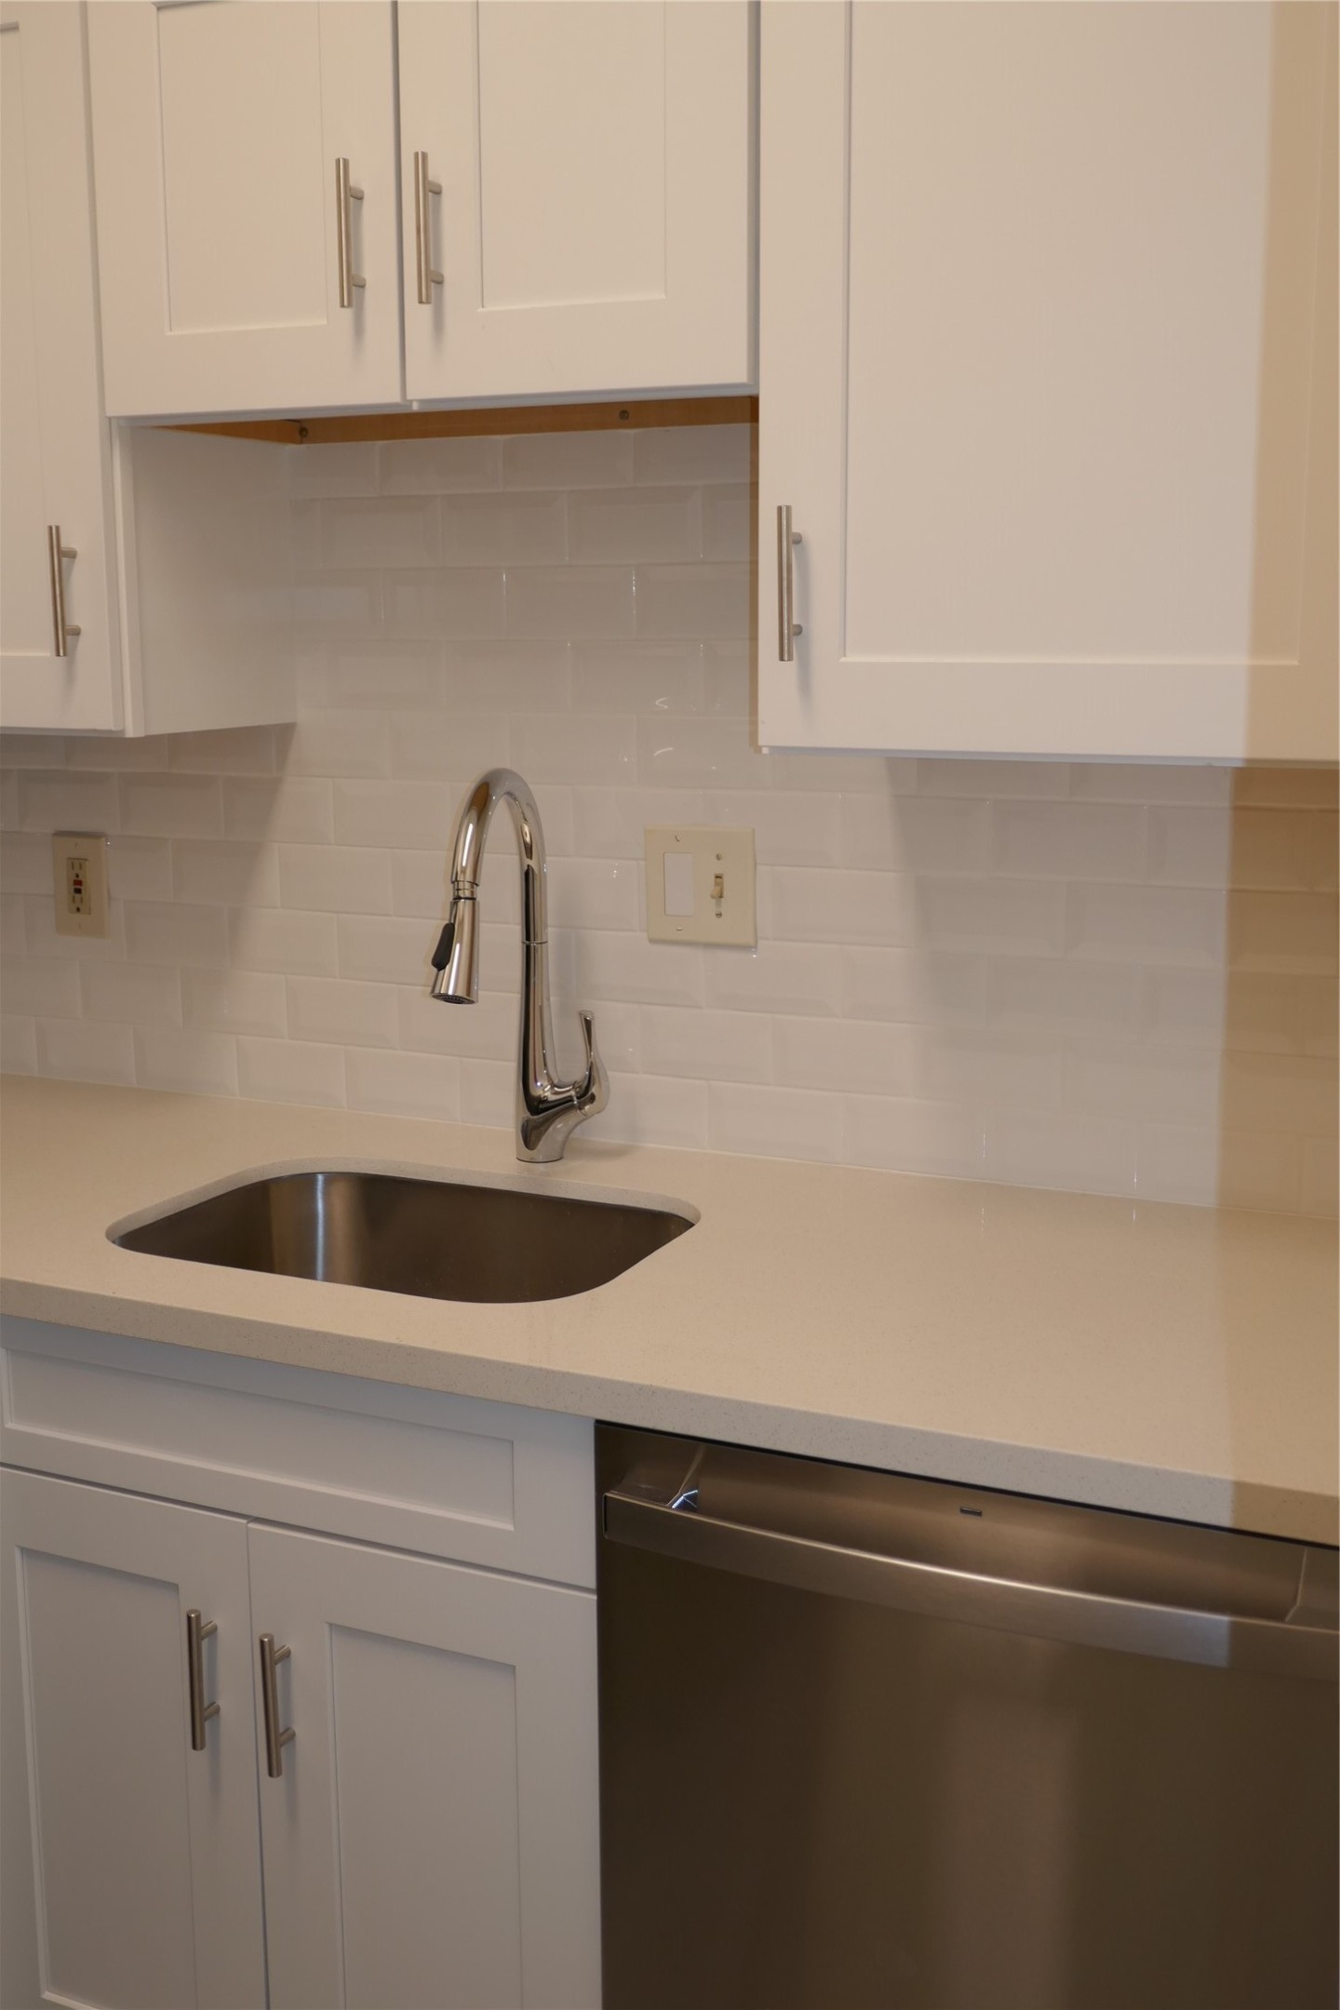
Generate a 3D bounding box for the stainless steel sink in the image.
[{"bbox_3d":[-0.261,0.330,2.010,0.560,0.210,0.400,4,12,24],"label":"stainless steel sink"}]

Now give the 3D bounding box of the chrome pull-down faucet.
[{"bbox_3d":[-0.145,-0.022,2.061,0.111,0.420,0.256,3,12,18],"label":"chrome pull-down faucet"}]

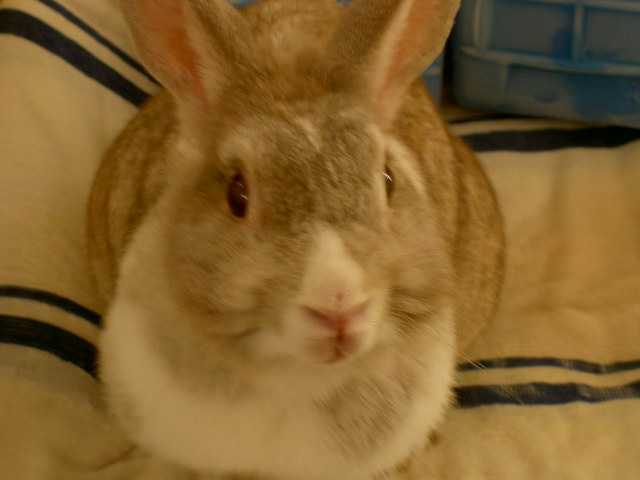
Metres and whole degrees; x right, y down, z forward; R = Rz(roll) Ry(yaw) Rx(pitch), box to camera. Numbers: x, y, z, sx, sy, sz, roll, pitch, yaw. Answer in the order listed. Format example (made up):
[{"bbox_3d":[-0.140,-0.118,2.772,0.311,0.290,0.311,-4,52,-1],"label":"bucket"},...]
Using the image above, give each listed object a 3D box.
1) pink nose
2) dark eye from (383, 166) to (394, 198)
[{"bbox_3d":[0.005,0.025,0.725,0.021,0.011,0.010,1,30,-9],"label":"pink nose"},{"bbox_3d":[0.024,-0.021,0.755,0.006,0.013,0.012,3,22,22],"label":"dark eye"}]

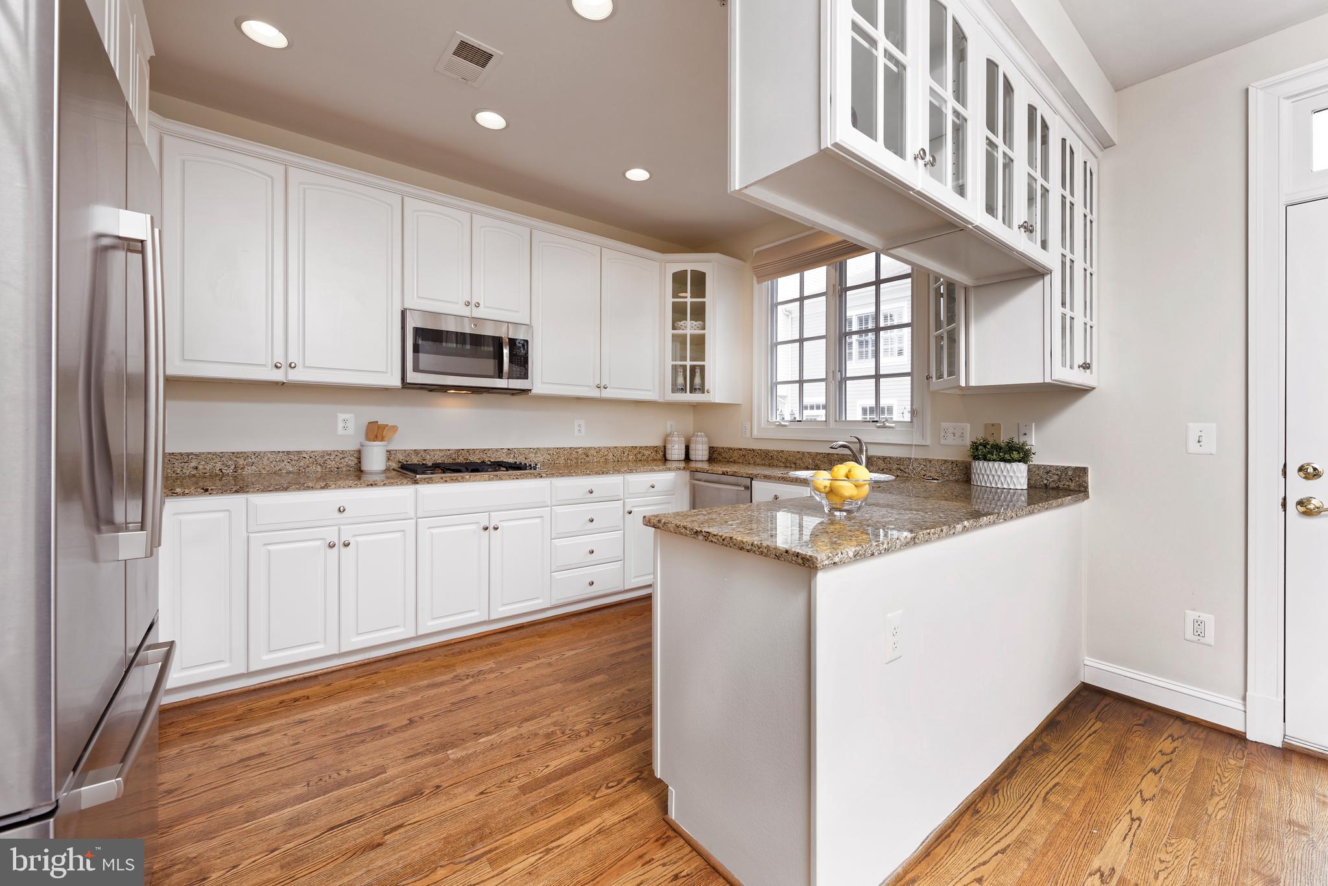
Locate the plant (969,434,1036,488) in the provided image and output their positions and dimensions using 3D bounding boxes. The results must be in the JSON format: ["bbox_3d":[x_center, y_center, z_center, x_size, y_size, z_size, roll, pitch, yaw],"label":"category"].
[{"bbox_3d":[1.744,0.095,2.686,0.140,0.249,0.265,0,1,-39],"label":"plant"}]

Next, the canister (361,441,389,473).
[{"bbox_3d":[-1.691,0.076,3.013,0.142,0.168,0.142,0,1,-39],"label":"canister"}]

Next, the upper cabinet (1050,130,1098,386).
[{"bbox_3d":[1.651,-0.771,2.324,0.620,1.060,0.340,0,1,-38],"label":"upper cabinet"}]

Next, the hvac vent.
[{"bbox_3d":[-0.847,-1.639,2.234,0.195,0.020,0.290,0,1,-39],"label":"hvac vent"}]

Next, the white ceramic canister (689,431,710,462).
[{"bbox_3d":[0.294,0.032,4.280,0.160,0.243,0.160,0,1,0],"label":"white ceramic canister"}]

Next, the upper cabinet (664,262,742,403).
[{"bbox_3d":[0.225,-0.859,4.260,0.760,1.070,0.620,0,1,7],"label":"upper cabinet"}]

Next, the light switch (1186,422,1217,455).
[{"bbox_3d":[2.262,-0.017,2.176,0.018,0.127,0.085,0,1,-39],"label":"light switch"}]

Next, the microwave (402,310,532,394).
[{"bbox_3d":[-1.250,-0.538,3.231,0.755,0.426,0.410,0,1,-39],"label":"microwave"}]

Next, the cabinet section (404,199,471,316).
[{"bbox_3d":[-1.415,-1.072,3.135,0.382,0.617,0.330,0,1,-38],"label":"cabinet section"}]

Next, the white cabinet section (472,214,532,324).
[{"bbox_3d":[-1.115,-1.074,3.369,0.380,0.617,0.330,0,1,-38],"label":"white cabinet section"}]

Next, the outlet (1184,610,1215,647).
[{"bbox_3d":[2.261,0.783,2.183,0.012,0.125,0.085,0,1,-39],"label":"outlet"}]

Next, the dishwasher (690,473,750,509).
[{"bbox_3d":[0.613,0.648,3.734,0.600,0.850,0.598,0,1,-39],"label":"dishwasher"}]

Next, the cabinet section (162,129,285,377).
[{"bbox_3d":[-2.153,-0.841,2.559,0.439,1.068,0.330,0,1,-38],"label":"cabinet section"}]

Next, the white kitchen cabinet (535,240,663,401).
[{"bbox_3d":[-0.530,-0.854,3.770,1.060,1.070,0.330,0,1,-38],"label":"white kitchen cabinet"}]

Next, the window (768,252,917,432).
[{"bbox_3d":[1.177,-0.743,3.596,0.100,1.280,1.155,0,1,-39],"label":"window"}]

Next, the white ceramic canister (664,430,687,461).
[{"bbox_3d":[0.099,0.028,4.280,0.160,0.243,0.160,0,1,-38],"label":"white ceramic canister"}]

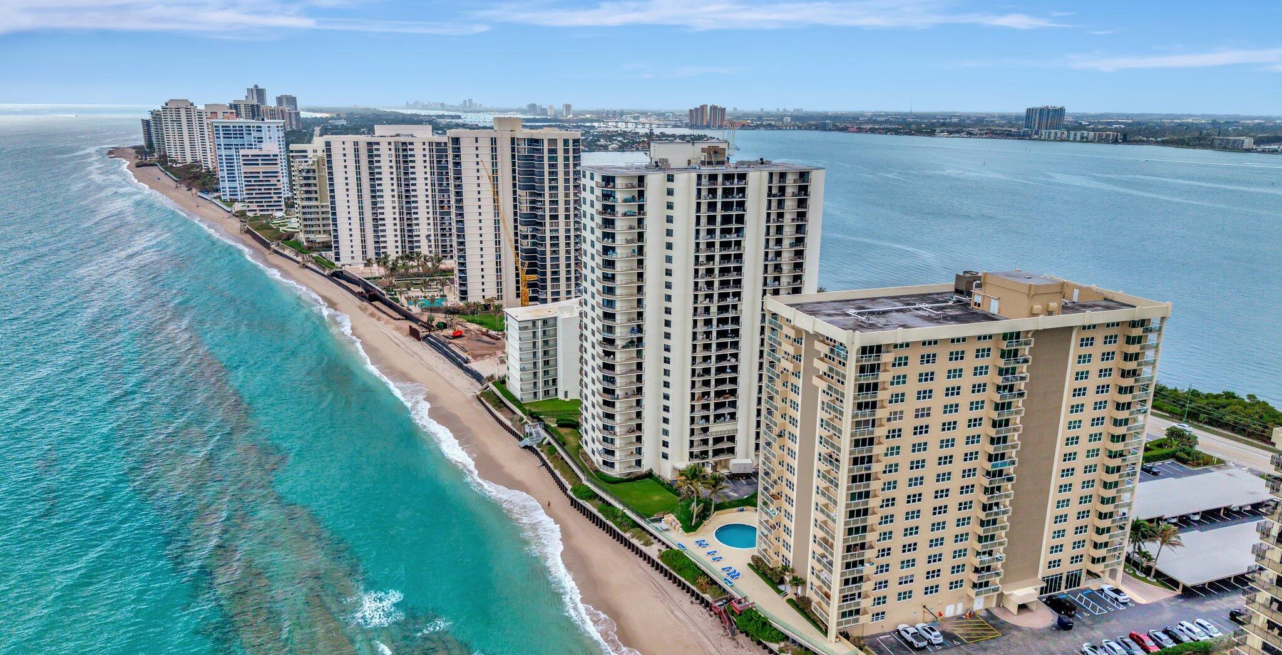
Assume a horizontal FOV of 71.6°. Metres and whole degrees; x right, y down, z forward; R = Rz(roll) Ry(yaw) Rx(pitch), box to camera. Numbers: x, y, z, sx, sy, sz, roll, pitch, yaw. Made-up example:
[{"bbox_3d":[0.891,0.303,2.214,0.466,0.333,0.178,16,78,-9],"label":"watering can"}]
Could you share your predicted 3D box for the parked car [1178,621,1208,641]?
[{"bbox_3d":[83.794,46.274,134.651,1.870,1.680,4.650,-4,15,-18],"label":"parked car"}]

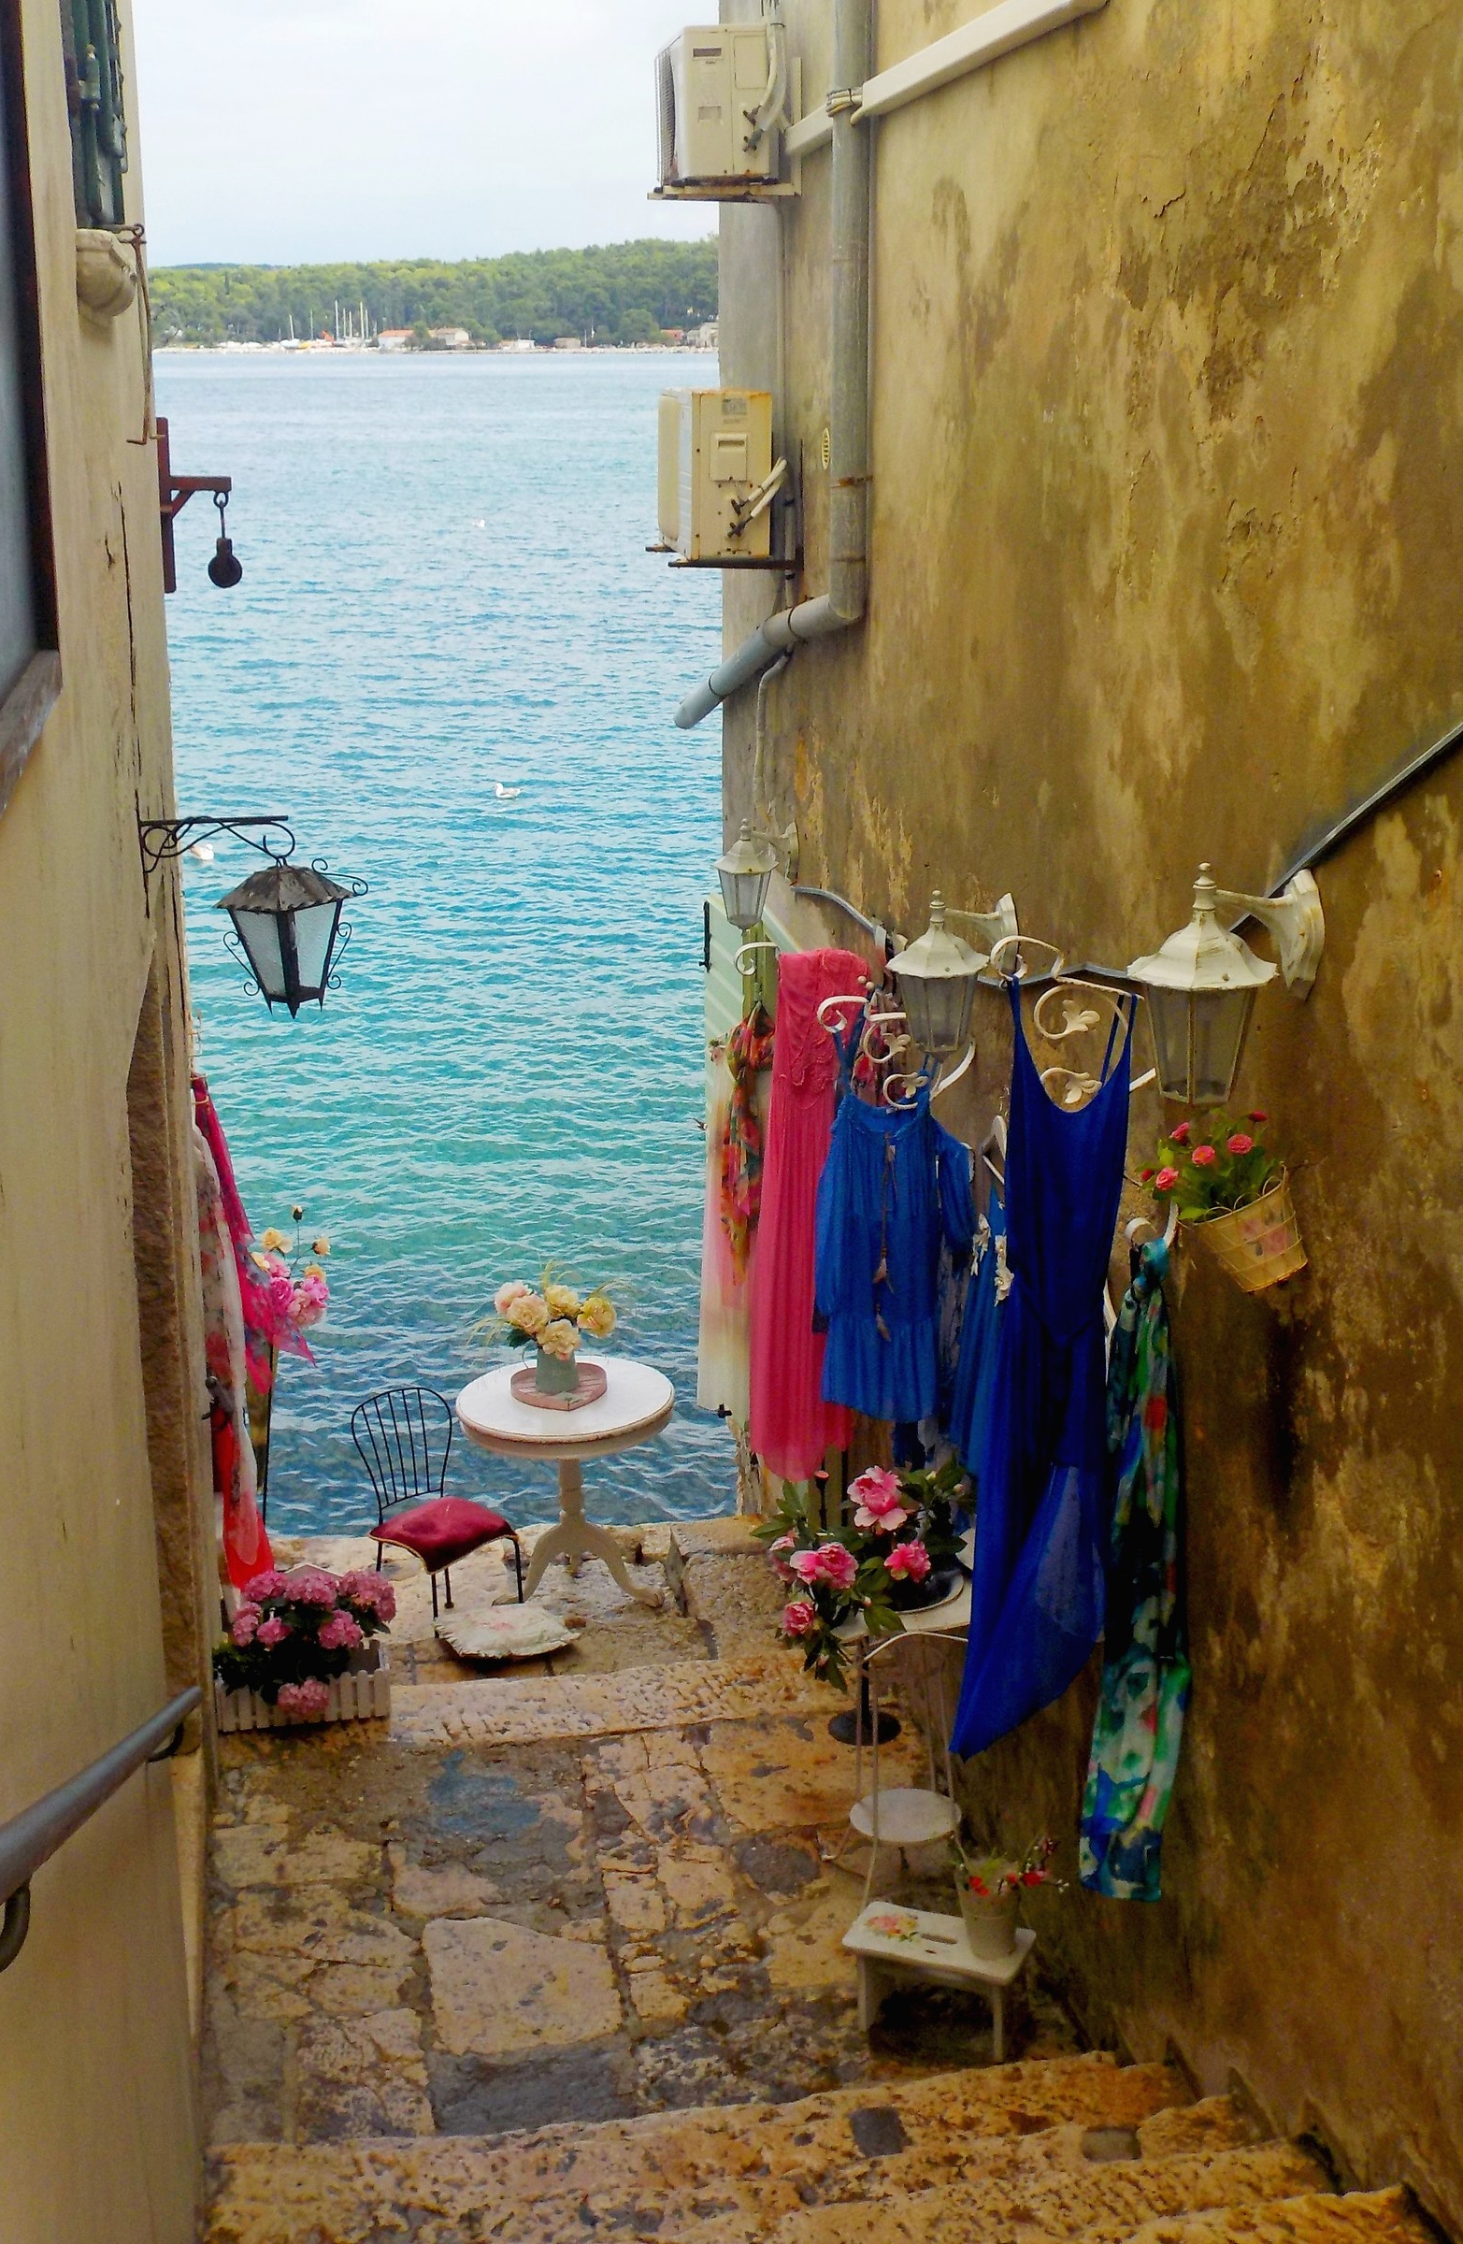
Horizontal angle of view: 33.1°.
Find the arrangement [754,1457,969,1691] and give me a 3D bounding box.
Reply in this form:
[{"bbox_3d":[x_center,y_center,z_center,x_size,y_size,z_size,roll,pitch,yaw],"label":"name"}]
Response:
[{"bbox_3d":[0.328,1.095,5.976,0.500,0.570,0.500,-3,18,-8],"label":"arrangement"}]

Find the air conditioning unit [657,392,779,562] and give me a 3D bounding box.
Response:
[{"bbox_3d":[-0.057,-2.214,8.396,0.280,0.535,0.780,-3,18,-8],"label":"air conditioning unit"}]

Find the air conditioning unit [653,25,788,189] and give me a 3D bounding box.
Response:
[{"bbox_3d":[-0.052,-3.318,8.050,0.280,0.455,0.720,-3,18,-8],"label":"air conditioning unit"}]

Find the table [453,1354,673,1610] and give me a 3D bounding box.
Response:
[{"bbox_3d":[-0.560,1.260,8.394,0.735,0.690,0.735,0,18,0],"label":"table"}]

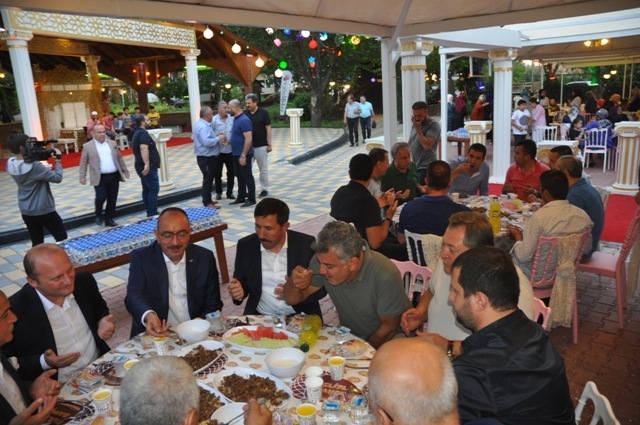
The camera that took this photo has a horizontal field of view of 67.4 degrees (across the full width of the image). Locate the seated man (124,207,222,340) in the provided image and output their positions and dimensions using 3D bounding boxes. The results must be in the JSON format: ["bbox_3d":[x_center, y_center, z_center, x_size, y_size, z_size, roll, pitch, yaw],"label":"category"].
[{"bbox_3d":[-0.614,0.626,2.301,0.550,1.280,0.770,-7,14,-15],"label":"seated man"}]

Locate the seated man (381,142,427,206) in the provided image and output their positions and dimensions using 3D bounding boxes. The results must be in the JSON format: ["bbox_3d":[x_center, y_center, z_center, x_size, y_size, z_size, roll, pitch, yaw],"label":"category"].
[{"bbox_3d":[0.842,0.001,4.462,0.540,1.277,0.750,-10,15,-23],"label":"seated man"}]

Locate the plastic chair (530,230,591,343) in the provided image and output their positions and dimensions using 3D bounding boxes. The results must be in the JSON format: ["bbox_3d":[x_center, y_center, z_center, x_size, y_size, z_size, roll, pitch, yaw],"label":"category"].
[{"bbox_3d":[1.631,0.518,3.535,0.420,0.900,0.480,-7,14,-17],"label":"plastic chair"}]

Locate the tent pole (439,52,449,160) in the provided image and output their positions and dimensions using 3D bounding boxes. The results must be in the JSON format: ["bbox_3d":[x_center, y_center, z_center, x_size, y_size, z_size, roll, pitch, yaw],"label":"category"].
[{"bbox_3d":[2.246,-1.643,8.682,0.110,2.430,0.110,7,17,39],"label":"tent pole"}]

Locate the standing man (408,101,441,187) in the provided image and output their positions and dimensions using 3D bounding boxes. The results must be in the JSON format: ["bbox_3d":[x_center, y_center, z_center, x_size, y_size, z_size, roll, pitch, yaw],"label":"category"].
[{"bbox_3d":[1.266,-0.508,5.738,0.520,1.618,0.420,9,18,43],"label":"standing man"}]

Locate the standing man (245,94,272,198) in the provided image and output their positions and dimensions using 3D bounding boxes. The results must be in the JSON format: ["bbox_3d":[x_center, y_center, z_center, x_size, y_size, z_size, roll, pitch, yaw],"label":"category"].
[{"bbox_3d":[-1.075,-1.167,8.516,0.520,1.810,0.340,6,16,36],"label":"standing man"}]

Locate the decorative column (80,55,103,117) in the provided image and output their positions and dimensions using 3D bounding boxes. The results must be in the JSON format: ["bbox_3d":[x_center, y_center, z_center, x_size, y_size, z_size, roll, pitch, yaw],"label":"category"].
[{"bbox_3d":[-8.155,-4.195,17.641,0.500,2.920,0.500,2,15,23],"label":"decorative column"}]

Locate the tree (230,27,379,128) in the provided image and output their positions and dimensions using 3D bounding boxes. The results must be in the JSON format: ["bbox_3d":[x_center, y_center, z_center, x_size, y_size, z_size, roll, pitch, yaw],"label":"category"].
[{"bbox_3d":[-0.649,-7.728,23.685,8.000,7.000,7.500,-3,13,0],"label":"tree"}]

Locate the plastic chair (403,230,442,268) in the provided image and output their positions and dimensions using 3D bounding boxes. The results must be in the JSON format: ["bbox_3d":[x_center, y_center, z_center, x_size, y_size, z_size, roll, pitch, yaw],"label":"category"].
[{"bbox_3d":[0.903,0.518,3.619,0.420,0.900,0.480,3,15,23],"label":"plastic chair"}]

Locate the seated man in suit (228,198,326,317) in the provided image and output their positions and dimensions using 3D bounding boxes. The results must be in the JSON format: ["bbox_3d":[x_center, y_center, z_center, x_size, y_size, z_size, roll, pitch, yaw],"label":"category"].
[{"bbox_3d":[-0.193,0.573,2.527,0.560,1.250,0.700,-3,13,2],"label":"seated man in suit"}]

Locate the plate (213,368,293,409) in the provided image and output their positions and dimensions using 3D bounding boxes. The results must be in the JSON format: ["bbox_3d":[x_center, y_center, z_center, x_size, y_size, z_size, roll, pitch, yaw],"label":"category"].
[{"bbox_3d":[-0.257,0.659,1.795,0.370,0.060,0.197,8,17,41],"label":"plate"}]

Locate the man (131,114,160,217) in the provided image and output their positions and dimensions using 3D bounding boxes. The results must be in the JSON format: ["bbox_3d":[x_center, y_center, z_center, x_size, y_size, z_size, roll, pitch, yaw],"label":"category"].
[{"bbox_3d":[-2.932,-0.751,7.972,0.460,1.740,0.530,-6,14,-12],"label":"man"}]

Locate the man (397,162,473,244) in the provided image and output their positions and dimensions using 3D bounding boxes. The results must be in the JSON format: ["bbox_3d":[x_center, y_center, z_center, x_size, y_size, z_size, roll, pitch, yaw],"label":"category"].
[{"bbox_3d":[0.885,0.236,3.535,0.540,1.290,0.780,1,14,18],"label":"man"}]

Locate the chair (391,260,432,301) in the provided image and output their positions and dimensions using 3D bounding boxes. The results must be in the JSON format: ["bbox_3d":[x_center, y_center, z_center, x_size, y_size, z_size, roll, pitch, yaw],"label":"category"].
[{"bbox_3d":[0.340,0.730,2.331,0.460,0.910,0.400,-15,18,-40],"label":"chair"}]

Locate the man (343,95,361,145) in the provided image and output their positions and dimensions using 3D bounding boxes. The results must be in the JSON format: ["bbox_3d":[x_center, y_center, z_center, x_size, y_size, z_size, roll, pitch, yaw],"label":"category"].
[{"bbox_3d":[1.093,-3.127,16.508,0.550,1.730,0.380,-1,14,11],"label":"man"}]

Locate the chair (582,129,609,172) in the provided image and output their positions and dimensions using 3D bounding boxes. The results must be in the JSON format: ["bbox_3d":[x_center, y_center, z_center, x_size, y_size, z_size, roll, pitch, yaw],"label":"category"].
[{"bbox_3d":[5.633,-1.294,9.783,0.420,0.870,0.440,9,18,41],"label":"chair"}]

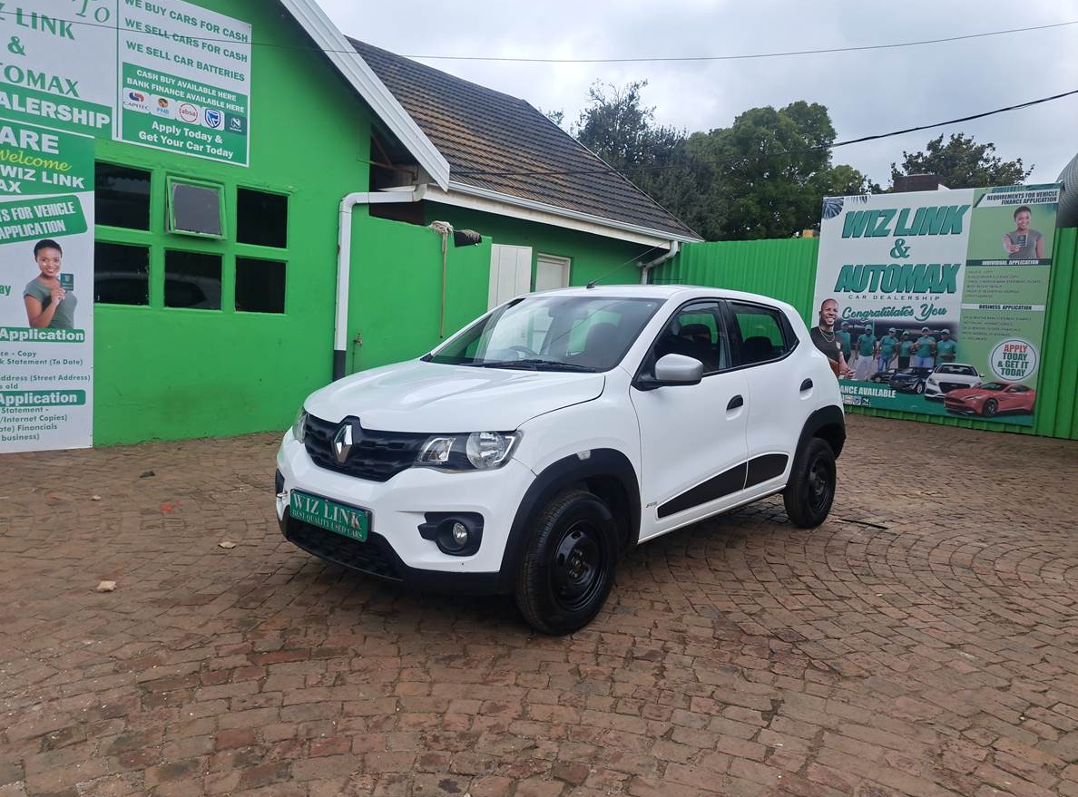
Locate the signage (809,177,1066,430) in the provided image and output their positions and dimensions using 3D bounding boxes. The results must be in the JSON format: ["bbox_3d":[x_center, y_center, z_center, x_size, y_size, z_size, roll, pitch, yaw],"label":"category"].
[{"bbox_3d":[5.396,-1.349,10.603,3.034,3.110,0.050,8,7,42],"label":"signage"}]

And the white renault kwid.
[{"bbox_3d":[0.403,0.080,4.290,1.630,1.470,3.680,7,7,41],"label":"white renault kwid"}]

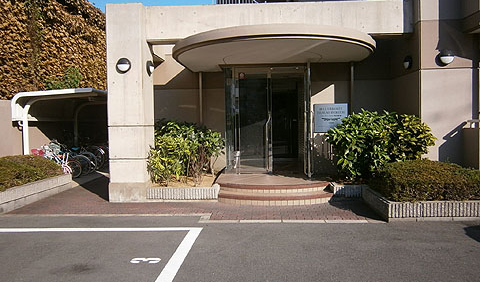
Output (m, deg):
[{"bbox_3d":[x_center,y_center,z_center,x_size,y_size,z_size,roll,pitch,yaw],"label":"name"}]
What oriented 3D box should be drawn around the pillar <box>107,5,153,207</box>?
[{"bbox_3d":[-2.012,-0.674,6.798,0.650,3.530,0.630,0,2,3],"label":"pillar"}]

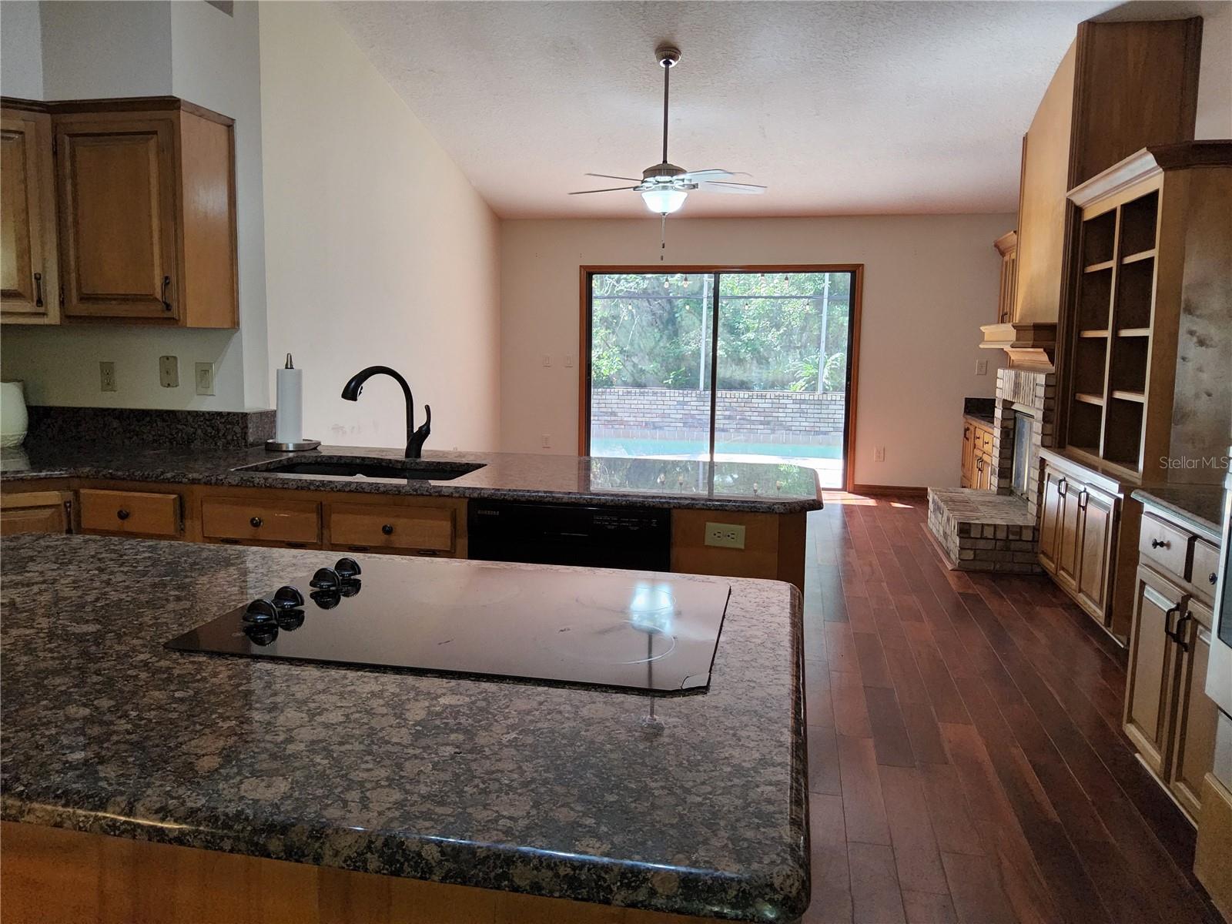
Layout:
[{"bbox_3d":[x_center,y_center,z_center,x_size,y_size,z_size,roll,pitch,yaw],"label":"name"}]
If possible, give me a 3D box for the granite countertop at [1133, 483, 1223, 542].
[{"bbox_3d":[1.840,0.161,2.357,0.640,0.042,0.760,2,8,11],"label":"granite countertop"}]

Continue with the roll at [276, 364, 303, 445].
[{"bbox_3d":[-1.266,-0.214,3.448,0.104,0.291,0.104,1,8,0],"label":"roll"}]

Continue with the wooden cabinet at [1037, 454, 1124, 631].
[{"bbox_3d":[2.611,0.398,4.566,0.530,0.750,1.340,2,8,11],"label":"wooden cabinet"}]

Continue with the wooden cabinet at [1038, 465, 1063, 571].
[{"bbox_3d":[2.684,0.357,5.019,0.470,0.673,0.420,2,8,11],"label":"wooden cabinet"}]

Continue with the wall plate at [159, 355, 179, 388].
[{"bbox_3d":[-1.732,-0.349,3.448,0.079,0.119,0.010,2,8,11],"label":"wall plate"}]

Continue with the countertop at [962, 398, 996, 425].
[{"bbox_3d":[3.210,-0.376,7.247,0.540,0.200,1.347,2,8,11],"label":"countertop"}]

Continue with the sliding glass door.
[{"bbox_3d":[0.924,-0.776,8.389,2.526,2.028,0.130,2,8,11],"label":"sliding glass door"}]

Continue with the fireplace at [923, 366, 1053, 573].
[{"bbox_3d":[2.564,-0.016,6.004,0.665,1.188,1.400,2,8,11],"label":"fireplace"}]

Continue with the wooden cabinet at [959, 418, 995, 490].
[{"bbox_3d":[3.220,0.067,7.304,0.510,0.693,1.347,2,8,11],"label":"wooden cabinet"}]

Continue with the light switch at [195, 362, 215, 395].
[{"bbox_3d":[-1.591,-0.321,3.446,0.082,0.127,0.015,2,8,11],"label":"light switch"}]

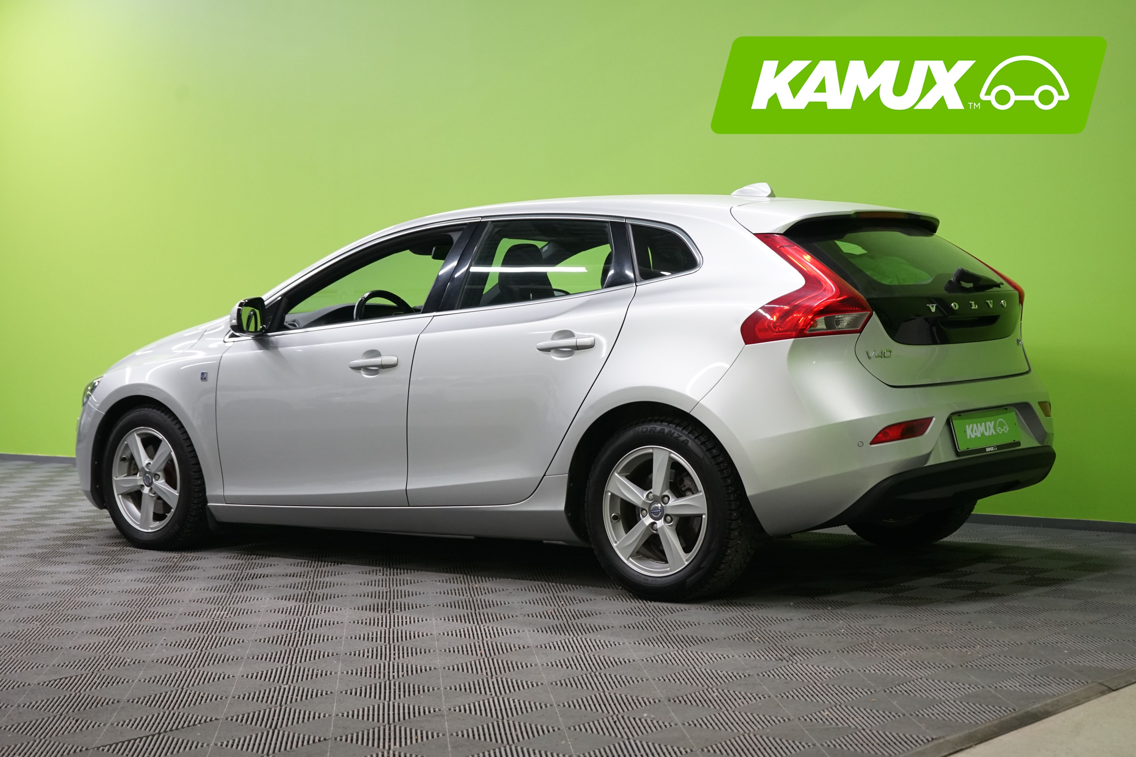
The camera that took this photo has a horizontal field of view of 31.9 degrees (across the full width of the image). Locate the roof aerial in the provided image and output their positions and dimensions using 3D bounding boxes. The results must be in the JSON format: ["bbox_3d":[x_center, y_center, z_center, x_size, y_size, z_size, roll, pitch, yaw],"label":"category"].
[{"bbox_3d":[0.680,-0.695,7.372,0.180,0.057,0.066,1,3,39],"label":"roof aerial"}]

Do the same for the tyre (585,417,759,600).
[{"bbox_3d":[0.353,0.438,6.724,0.632,0.632,0.210,1,3,39],"label":"tyre"}]

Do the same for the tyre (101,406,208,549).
[{"bbox_3d":[-1.697,0.411,8.330,0.630,0.630,0.215,1,3,40],"label":"tyre"}]

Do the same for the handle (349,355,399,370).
[{"bbox_3d":[-0.715,-0.059,7.333,0.243,0.046,0.052,1,3,40],"label":"handle"}]

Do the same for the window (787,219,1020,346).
[{"bbox_3d":[1.242,-0.358,6.936,1.080,0.555,0.147,-5,-38,-51],"label":"window"}]

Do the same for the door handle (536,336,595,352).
[{"bbox_3d":[-0.008,-0.118,6.832,0.255,0.046,0.050,1,3,39],"label":"door handle"}]

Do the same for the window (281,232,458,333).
[{"bbox_3d":[-0.761,-0.362,7.529,0.839,0.378,0.060,1,-19,41],"label":"window"}]

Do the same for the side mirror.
[{"bbox_3d":[-1.238,-0.241,7.718,0.130,0.152,0.195,1,3,40],"label":"side mirror"}]

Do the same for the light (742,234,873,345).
[{"bbox_3d":[0.743,-0.295,6.488,0.440,0.370,0.290,1,3,39],"label":"light"}]

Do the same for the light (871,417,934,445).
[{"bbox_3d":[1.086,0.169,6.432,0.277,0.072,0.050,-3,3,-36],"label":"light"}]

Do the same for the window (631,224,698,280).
[{"bbox_3d":[0.322,-0.425,6.687,0.300,0.205,0.060,0,-18,36],"label":"window"}]

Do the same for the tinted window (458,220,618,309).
[{"bbox_3d":[-0.103,-0.405,7.005,0.646,0.333,0.060,0,-19,38],"label":"tinted window"}]

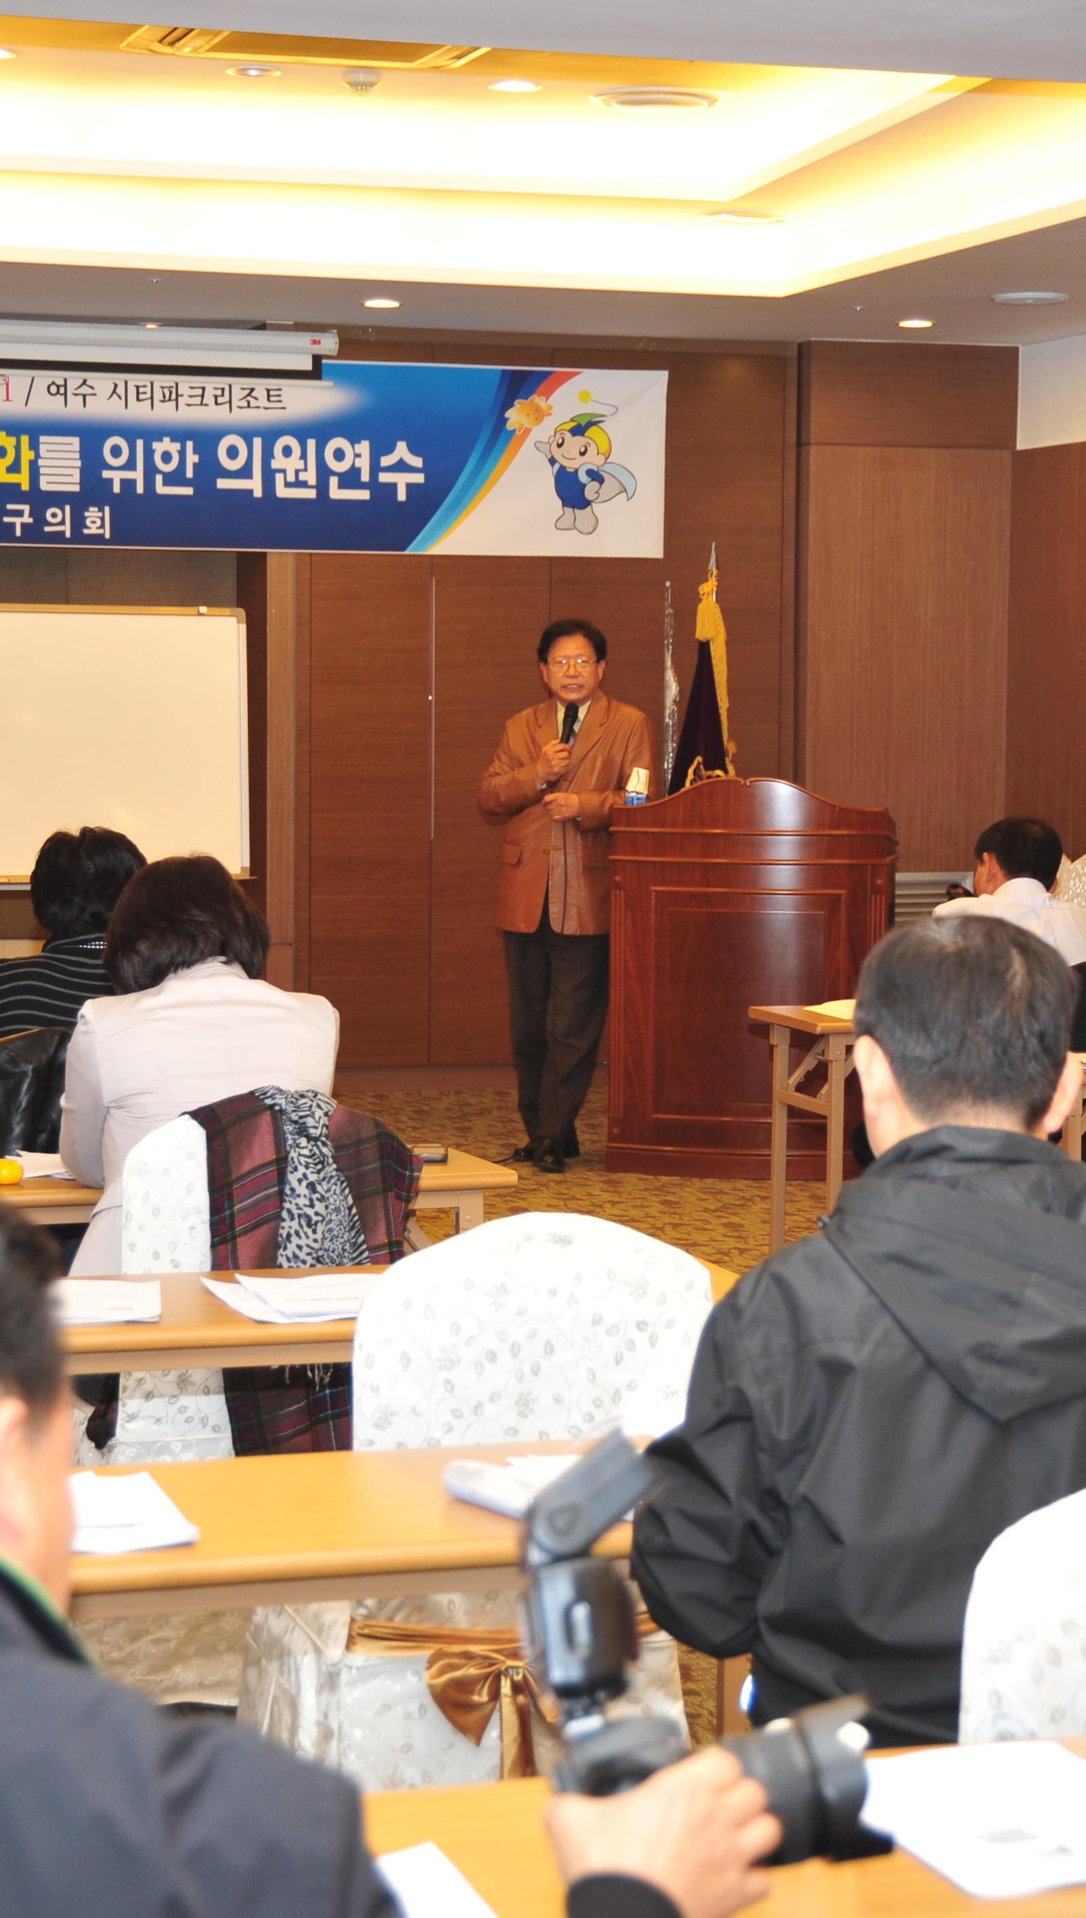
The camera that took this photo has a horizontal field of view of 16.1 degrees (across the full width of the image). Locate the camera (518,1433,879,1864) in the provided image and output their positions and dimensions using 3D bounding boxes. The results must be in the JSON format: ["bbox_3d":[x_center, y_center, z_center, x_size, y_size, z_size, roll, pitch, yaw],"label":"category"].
[{"bbox_3d":[0.087,0.403,2.220,0.215,0.260,0.145,-5,4,-13],"label":"camera"}]

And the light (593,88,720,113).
[{"bbox_3d":[0.336,-2.536,11.342,0.385,0.050,0.385,1,4,0],"label":"light"}]

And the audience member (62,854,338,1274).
[{"bbox_3d":[-0.546,0.460,5.822,0.470,1.245,0.700,-1,4,-17],"label":"audience member"}]

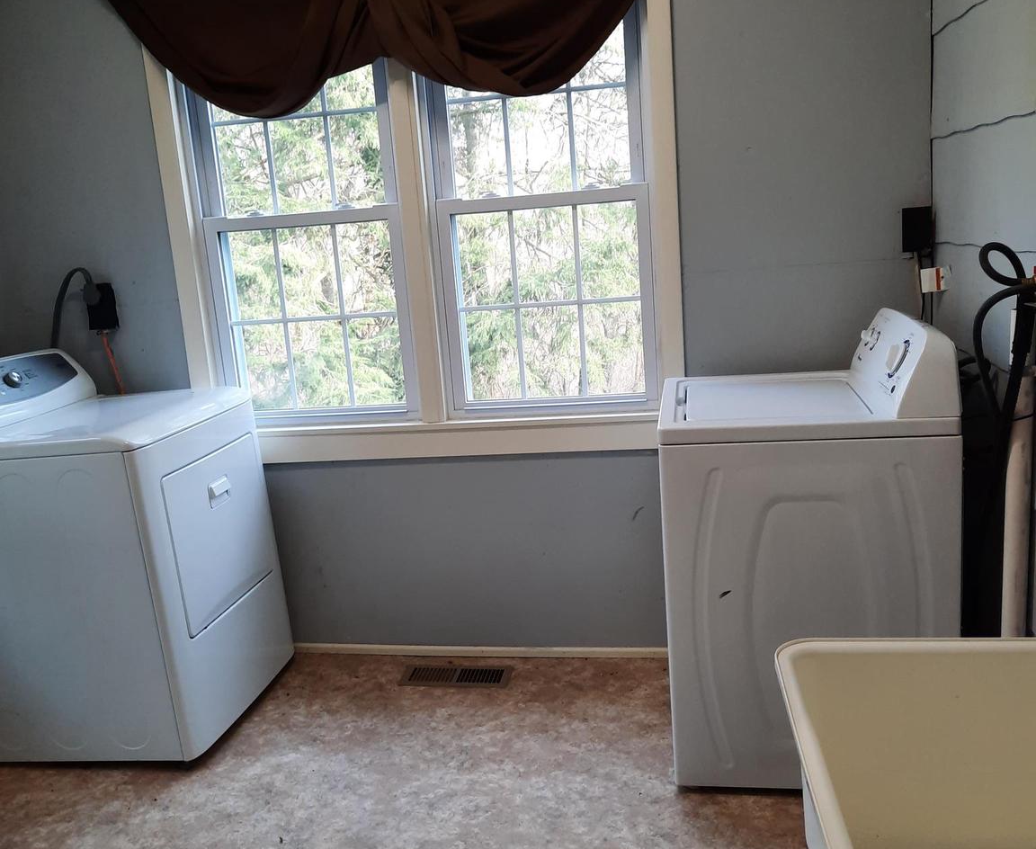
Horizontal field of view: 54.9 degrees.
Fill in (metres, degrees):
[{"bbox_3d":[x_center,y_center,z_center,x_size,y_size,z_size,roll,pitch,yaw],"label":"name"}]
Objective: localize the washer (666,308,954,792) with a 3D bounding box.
[{"bbox_3d":[0.719,0.281,2.619,0.655,1.105,0.690,-2,12,9],"label":"washer"}]

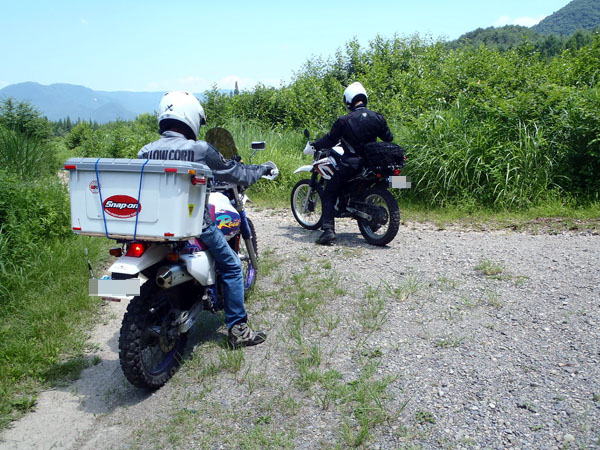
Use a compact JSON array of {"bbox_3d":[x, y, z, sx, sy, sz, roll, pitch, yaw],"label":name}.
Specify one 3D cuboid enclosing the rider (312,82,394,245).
[{"bbox_3d":[0.560,-0.680,5.550,0.780,1.760,0.750,-11,16,-28],"label":"rider"}]

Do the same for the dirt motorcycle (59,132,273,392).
[{"bbox_3d":[-0.700,0.125,3.480,0.880,1.400,2.130,2,15,14],"label":"dirt motorcycle"}]

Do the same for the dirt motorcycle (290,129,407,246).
[{"bbox_3d":[0.490,-0.475,5.690,0.820,1.230,2.050,-9,13,-32],"label":"dirt motorcycle"}]

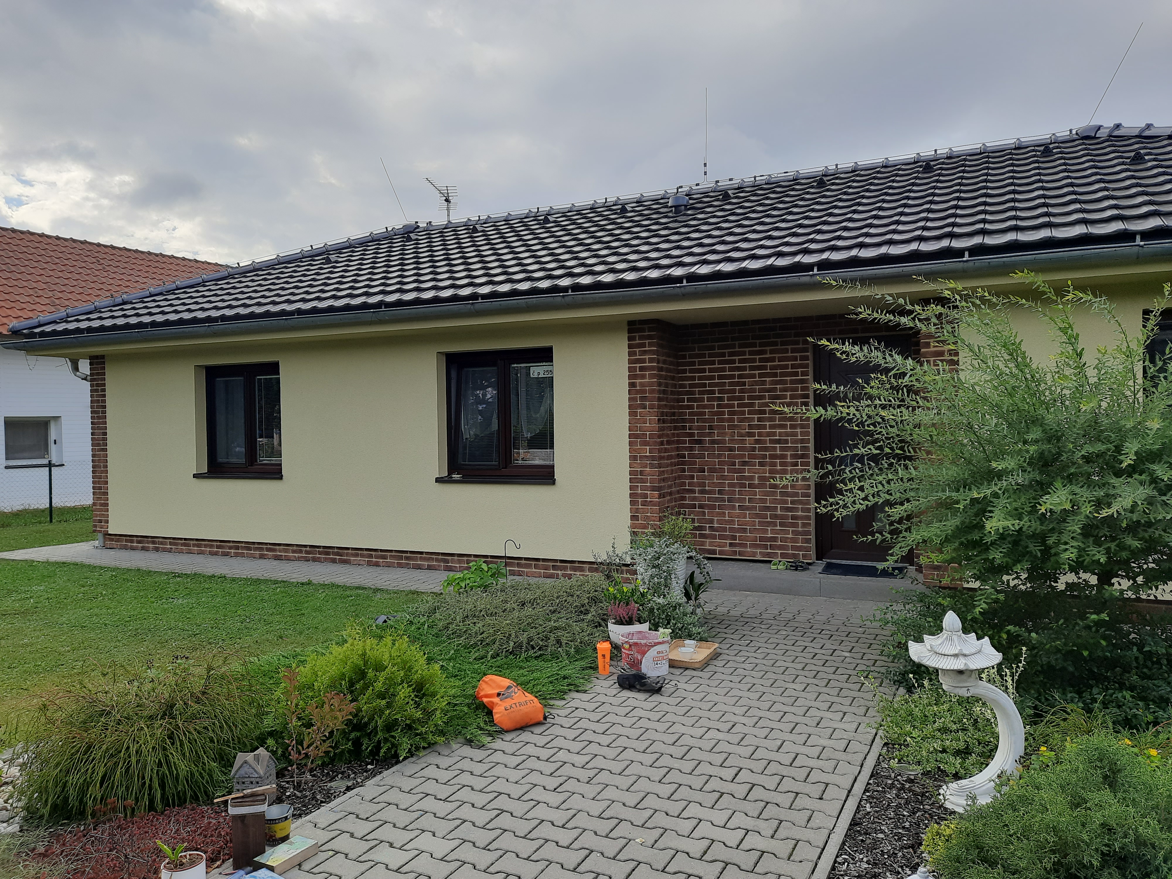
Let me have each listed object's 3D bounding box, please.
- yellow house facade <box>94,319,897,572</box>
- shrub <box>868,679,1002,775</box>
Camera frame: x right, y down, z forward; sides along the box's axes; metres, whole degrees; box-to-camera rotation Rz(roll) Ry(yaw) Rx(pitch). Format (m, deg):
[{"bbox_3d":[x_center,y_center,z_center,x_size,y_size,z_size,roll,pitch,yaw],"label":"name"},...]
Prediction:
[{"bbox_3d":[-1.886,0.097,9.985,10.850,2.600,0.600,0,1,24],"label":"yellow house facade"},{"bbox_3d":[1.779,1.365,4.329,0.660,0.380,0.750,0,1,24],"label":"shrub"}]

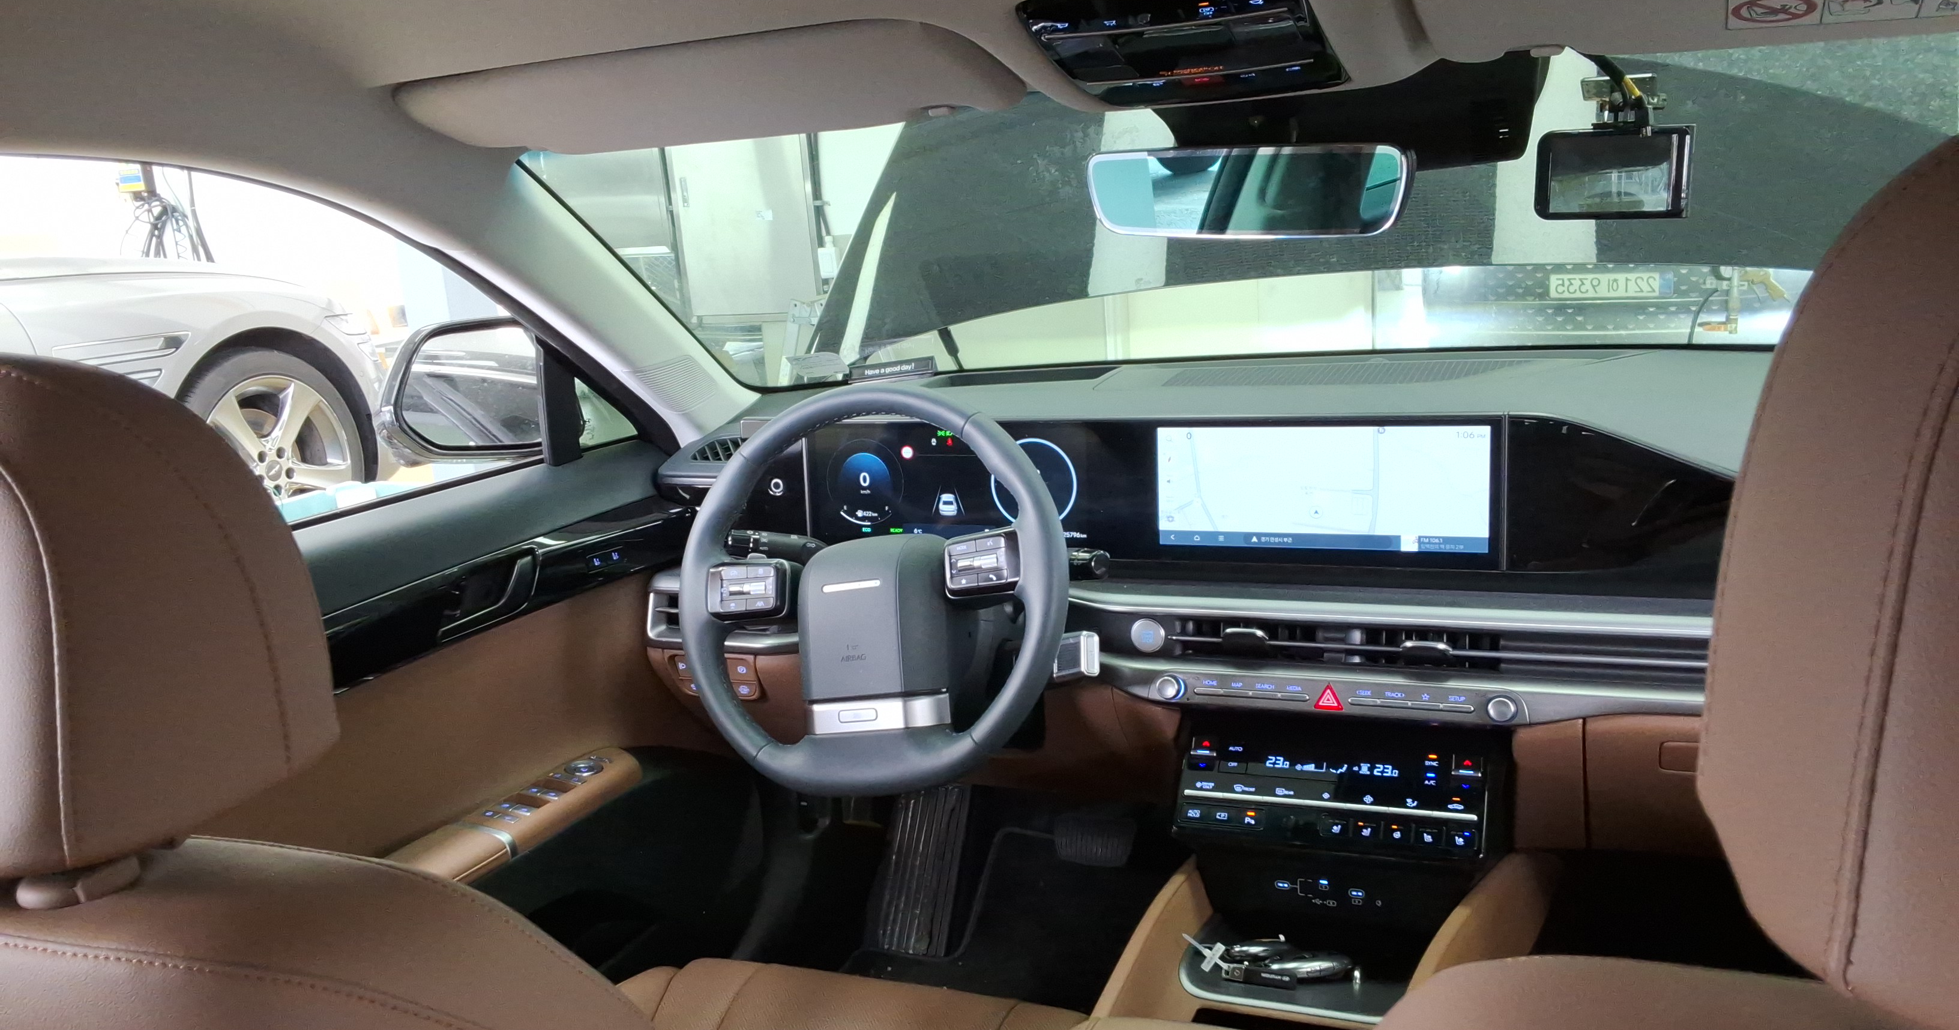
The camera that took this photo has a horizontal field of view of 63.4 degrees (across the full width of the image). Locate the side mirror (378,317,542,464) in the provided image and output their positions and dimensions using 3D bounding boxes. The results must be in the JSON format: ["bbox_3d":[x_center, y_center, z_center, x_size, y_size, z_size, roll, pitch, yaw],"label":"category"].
[{"bbox_3d":[-0.549,-0.155,1.807,0.240,0.165,0.130,-3,15,11],"label":"side mirror"}]

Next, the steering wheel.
[{"bbox_3d":[-0.095,0.063,1.394,0.370,0.365,0.110,-7,-11,23],"label":"steering wheel"}]

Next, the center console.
[{"bbox_3d":[0.288,0.286,1.334,0.275,0.205,0.210,1,16,24],"label":"center console"}]

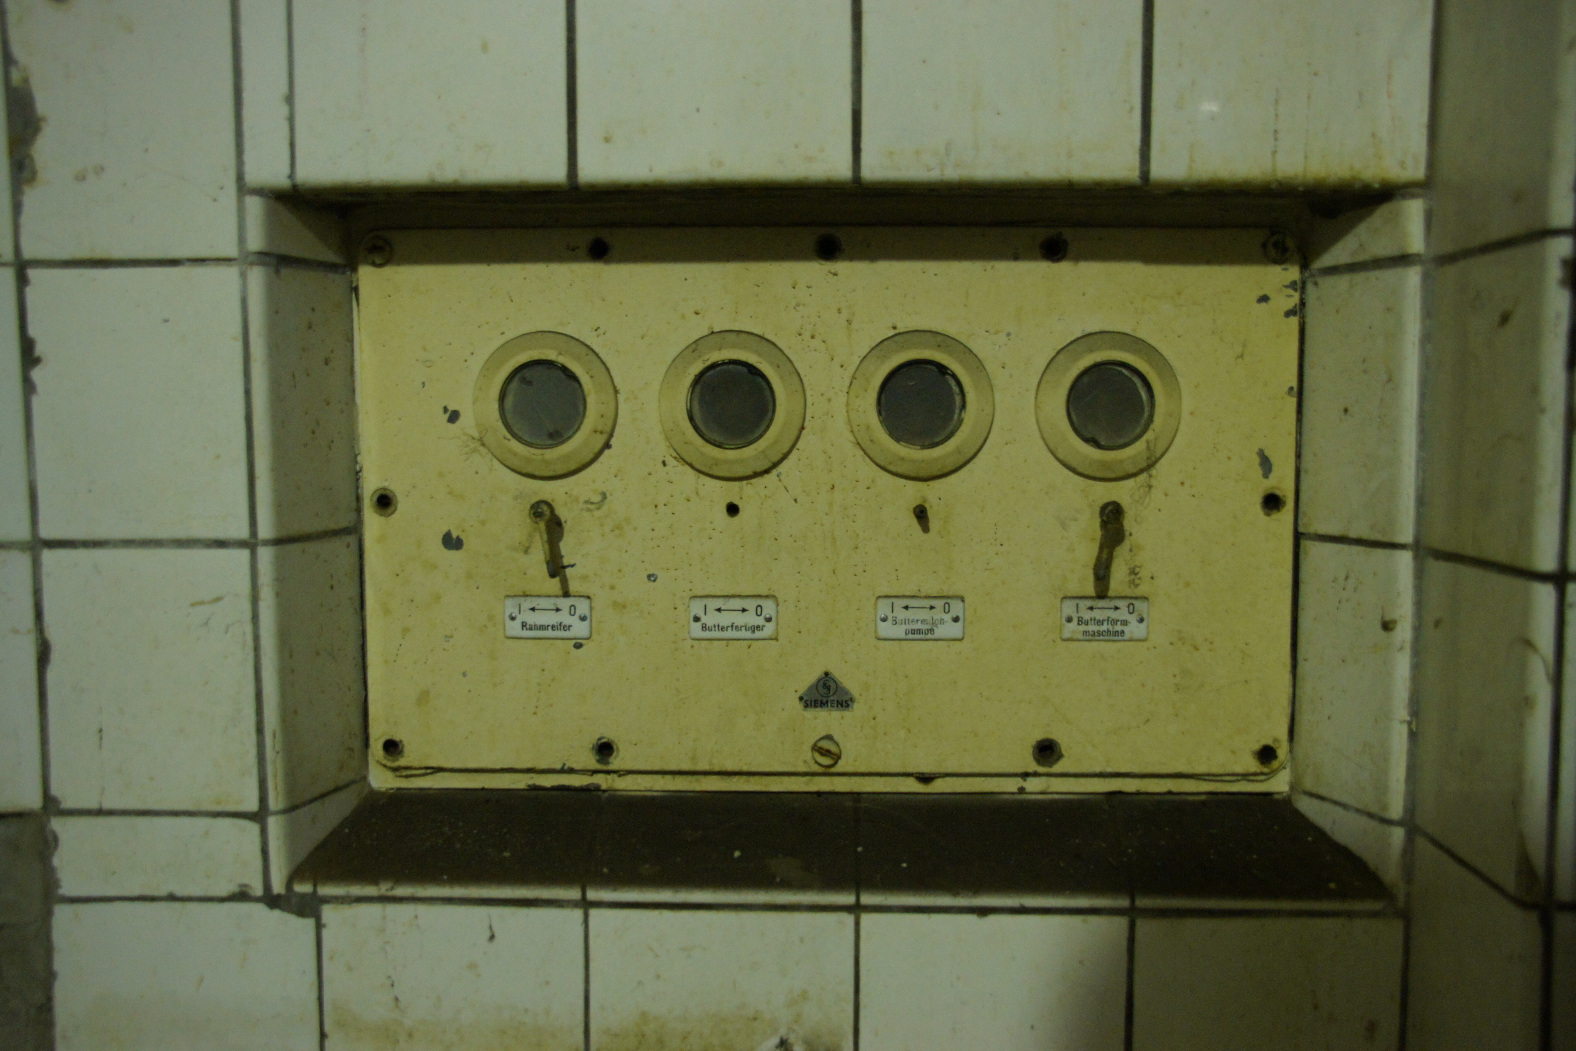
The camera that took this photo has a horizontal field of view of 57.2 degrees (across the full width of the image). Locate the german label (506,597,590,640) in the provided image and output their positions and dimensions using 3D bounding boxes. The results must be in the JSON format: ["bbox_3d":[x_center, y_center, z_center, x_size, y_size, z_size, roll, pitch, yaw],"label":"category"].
[{"bbox_3d":[-0.143,0.055,0.862,0.052,0.026,0.003,0,5,1],"label":"german label"}]

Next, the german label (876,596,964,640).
[{"bbox_3d":[0.080,0.056,0.870,0.053,0.026,0.003,0,5,2],"label":"german label"}]

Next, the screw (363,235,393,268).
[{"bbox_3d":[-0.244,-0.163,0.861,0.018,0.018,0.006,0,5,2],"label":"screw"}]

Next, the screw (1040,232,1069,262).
[{"bbox_3d":[0.154,-0.161,0.839,0.017,0.016,0.009,0,5,1],"label":"screw"}]

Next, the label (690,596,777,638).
[{"bbox_3d":[-0.032,0.055,0.860,0.052,0.026,0.003,0,5,1],"label":"label"}]

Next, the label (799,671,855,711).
[{"bbox_3d":[0.024,0.099,0.862,0.033,0.024,0.002,0,5,1],"label":"label"}]

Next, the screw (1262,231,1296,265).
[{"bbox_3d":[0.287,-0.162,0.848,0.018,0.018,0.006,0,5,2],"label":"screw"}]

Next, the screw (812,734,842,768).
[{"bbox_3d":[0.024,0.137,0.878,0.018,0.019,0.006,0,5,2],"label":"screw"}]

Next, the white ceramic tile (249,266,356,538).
[{"bbox_3d":[-0.273,-0.070,0.820,0.015,0.147,0.068,2,5,19],"label":"white ceramic tile"}]

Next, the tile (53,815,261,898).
[{"bbox_3d":[-0.358,0.188,0.825,0.120,0.046,0.008,0,5,2],"label":"tile"}]

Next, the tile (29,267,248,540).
[{"bbox_3d":[-0.360,-0.067,0.805,0.120,0.150,0.008,0,5,2],"label":"tile"}]

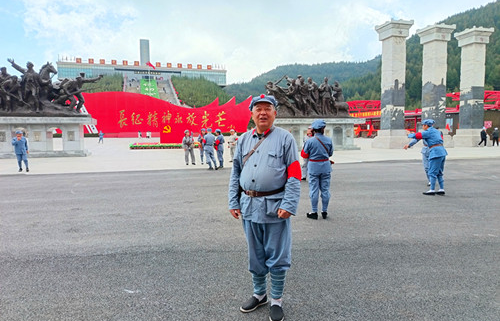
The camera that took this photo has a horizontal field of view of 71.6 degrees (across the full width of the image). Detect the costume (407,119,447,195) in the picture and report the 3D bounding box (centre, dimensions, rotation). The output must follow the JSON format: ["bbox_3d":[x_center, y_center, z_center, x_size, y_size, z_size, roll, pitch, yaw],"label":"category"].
[{"bbox_3d":[4.026,-0.083,7.930,0.850,1.695,0.520,1,5,25],"label":"costume"}]

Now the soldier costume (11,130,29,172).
[{"bbox_3d":[-9.638,-0.395,14.482,0.580,1.685,0.420,-3,5,-25],"label":"soldier costume"}]

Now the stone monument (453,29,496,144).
[{"bbox_3d":[20.687,-6.668,32.130,2.150,10.768,2.150,-2,4,-16],"label":"stone monument"}]

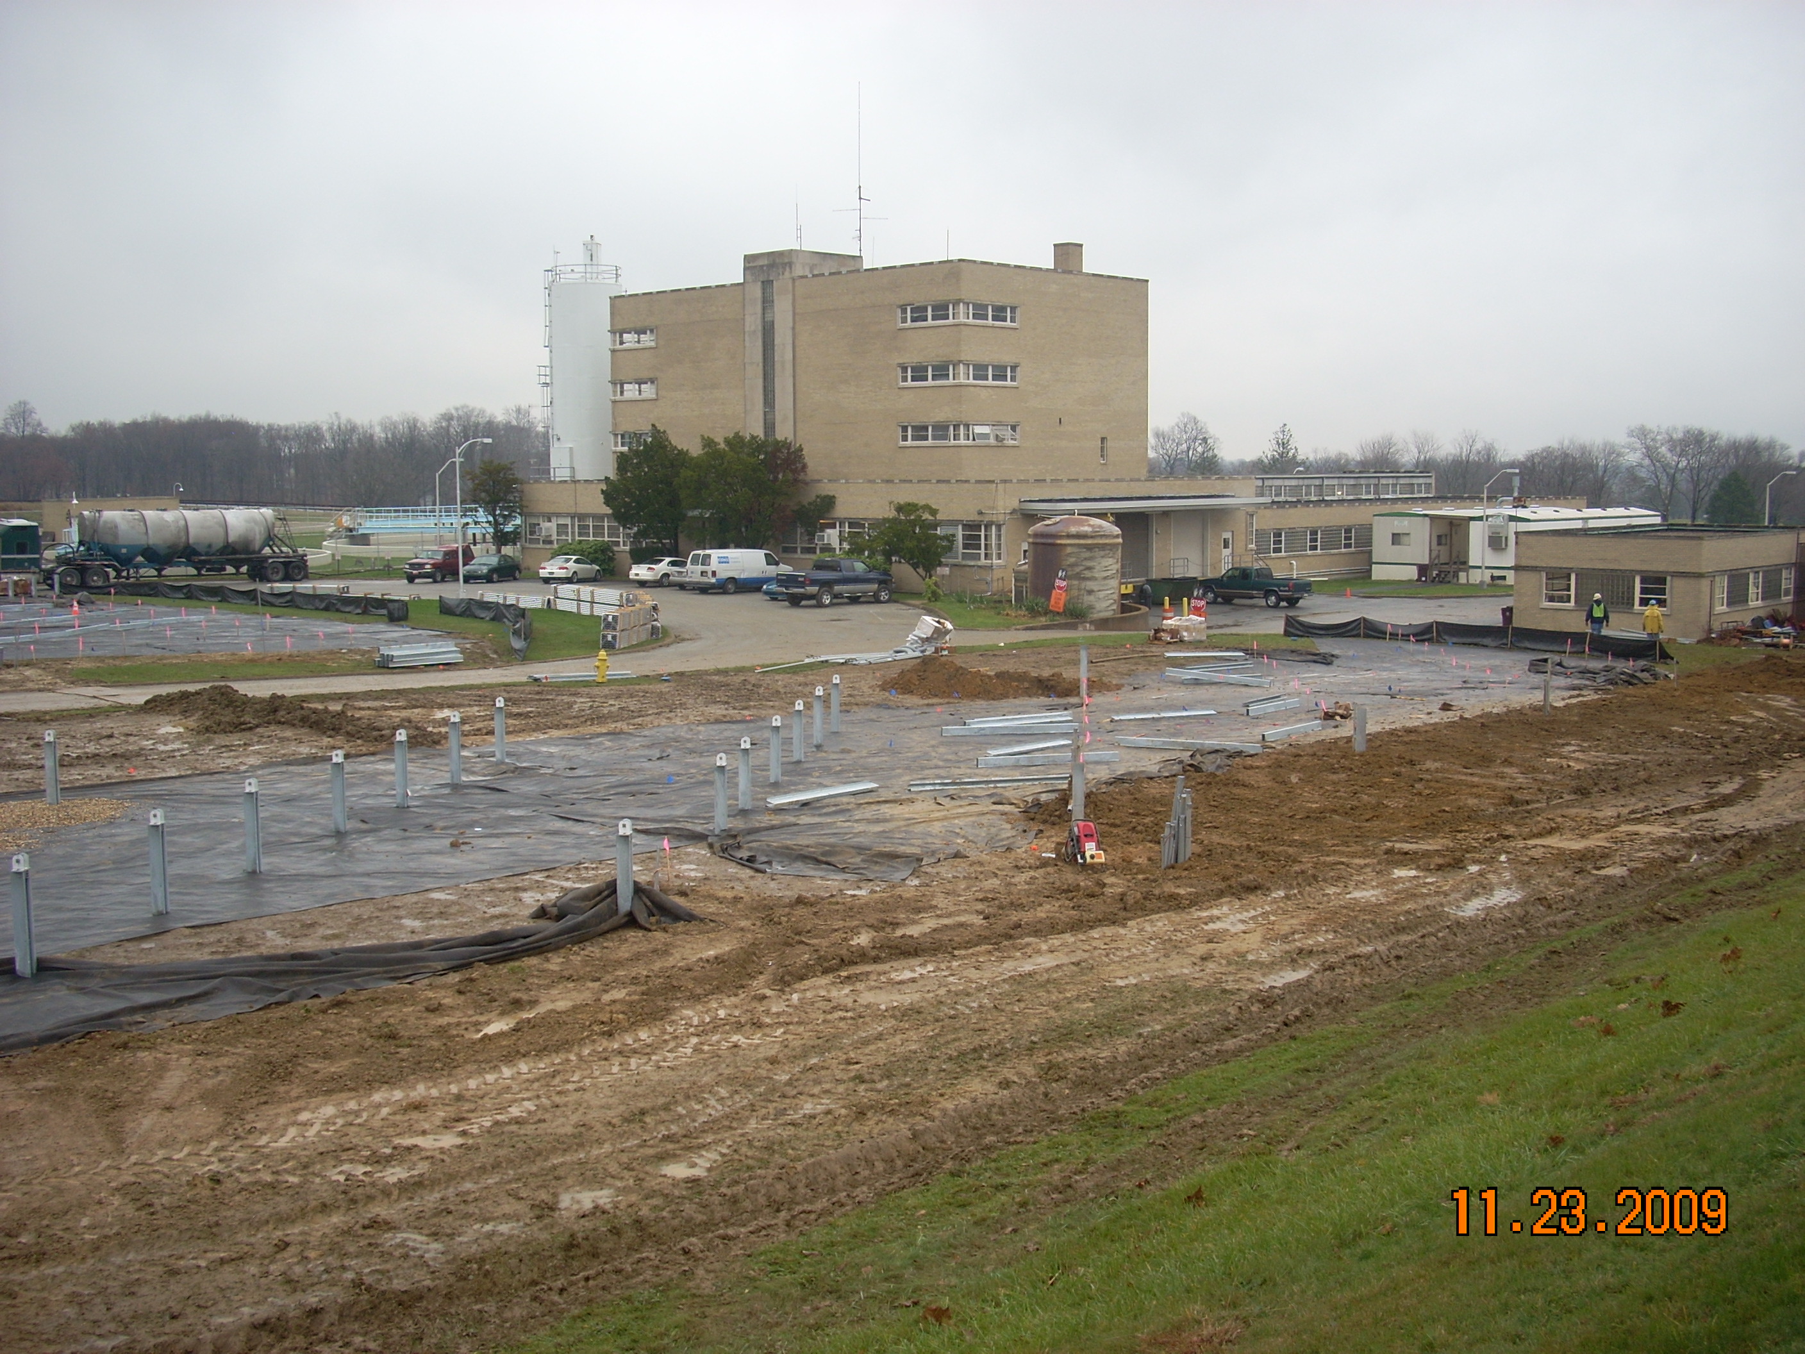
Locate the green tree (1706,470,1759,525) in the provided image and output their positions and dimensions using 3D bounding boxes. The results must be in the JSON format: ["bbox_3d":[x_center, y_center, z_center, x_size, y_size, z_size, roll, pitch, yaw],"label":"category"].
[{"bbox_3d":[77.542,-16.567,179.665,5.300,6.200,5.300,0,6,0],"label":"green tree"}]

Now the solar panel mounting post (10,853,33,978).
[{"bbox_3d":[-9.838,2.665,21.528,0.150,1.340,0.130,1,6,8],"label":"solar panel mounting post"}]

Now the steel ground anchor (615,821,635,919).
[{"bbox_3d":[-3.711,2.553,25.875,0.180,1.333,0.140,0,6,7],"label":"steel ground anchor"}]

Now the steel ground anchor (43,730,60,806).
[{"bbox_3d":[-14.322,1.528,32.493,0.180,1.270,0.140,0,6,7],"label":"steel ground anchor"}]

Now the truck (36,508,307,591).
[{"bbox_3d":[-39.788,-7.072,105.974,13.500,3.980,2.500,-4,7,-33],"label":"truck"}]

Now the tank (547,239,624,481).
[{"bbox_3d":[-18.939,-18.726,114.689,4.350,15.000,4.350,0,6,0],"label":"tank"}]

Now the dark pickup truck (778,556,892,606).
[{"bbox_3d":[-2.710,-3.947,80.398,2.000,1.880,5.700,6,9,44],"label":"dark pickup truck"}]

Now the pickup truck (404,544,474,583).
[{"bbox_3d":[-24.217,-5.932,100.898,1.780,1.880,4.950,1,6,14],"label":"pickup truck"}]

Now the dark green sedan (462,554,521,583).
[{"bbox_3d":[-21.872,-5.845,102.923,1.800,1.430,4.750,1,6,12],"label":"dark green sedan"}]

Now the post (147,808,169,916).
[{"bbox_3d":[-9.456,2.351,24.561,0.180,1.374,0.140,0,6,7],"label":"post"}]

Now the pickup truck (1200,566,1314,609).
[{"bbox_3d":[17.050,-4.400,93.800,5.540,1.860,1.950,4,7,39],"label":"pickup truck"}]

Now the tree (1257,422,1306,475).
[{"bbox_3d":[37.266,-19.760,189.459,5.100,10.000,5.100,0,6,0],"label":"tree"}]

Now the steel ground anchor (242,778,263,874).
[{"bbox_3d":[-9.199,2.115,27.354,0.180,1.376,0.140,0,6,7],"label":"steel ground anchor"}]

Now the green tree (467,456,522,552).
[{"bbox_3d":[-23.595,-9.412,112.333,3.000,6.590,3.000,0,6,0],"label":"green tree"}]

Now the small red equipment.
[{"bbox_3d":[2.881,2.565,30.431,0.550,0.640,0.550,-2,6,-17],"label":"small red equipment"}]

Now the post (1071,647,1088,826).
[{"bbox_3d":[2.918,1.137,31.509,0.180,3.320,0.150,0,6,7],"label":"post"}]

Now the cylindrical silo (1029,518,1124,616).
[{"bbox_3d":[6.662,-4.109,74.281,3.600,4.050,3.600,0,6,0],"label":"cylindrical silo"}]

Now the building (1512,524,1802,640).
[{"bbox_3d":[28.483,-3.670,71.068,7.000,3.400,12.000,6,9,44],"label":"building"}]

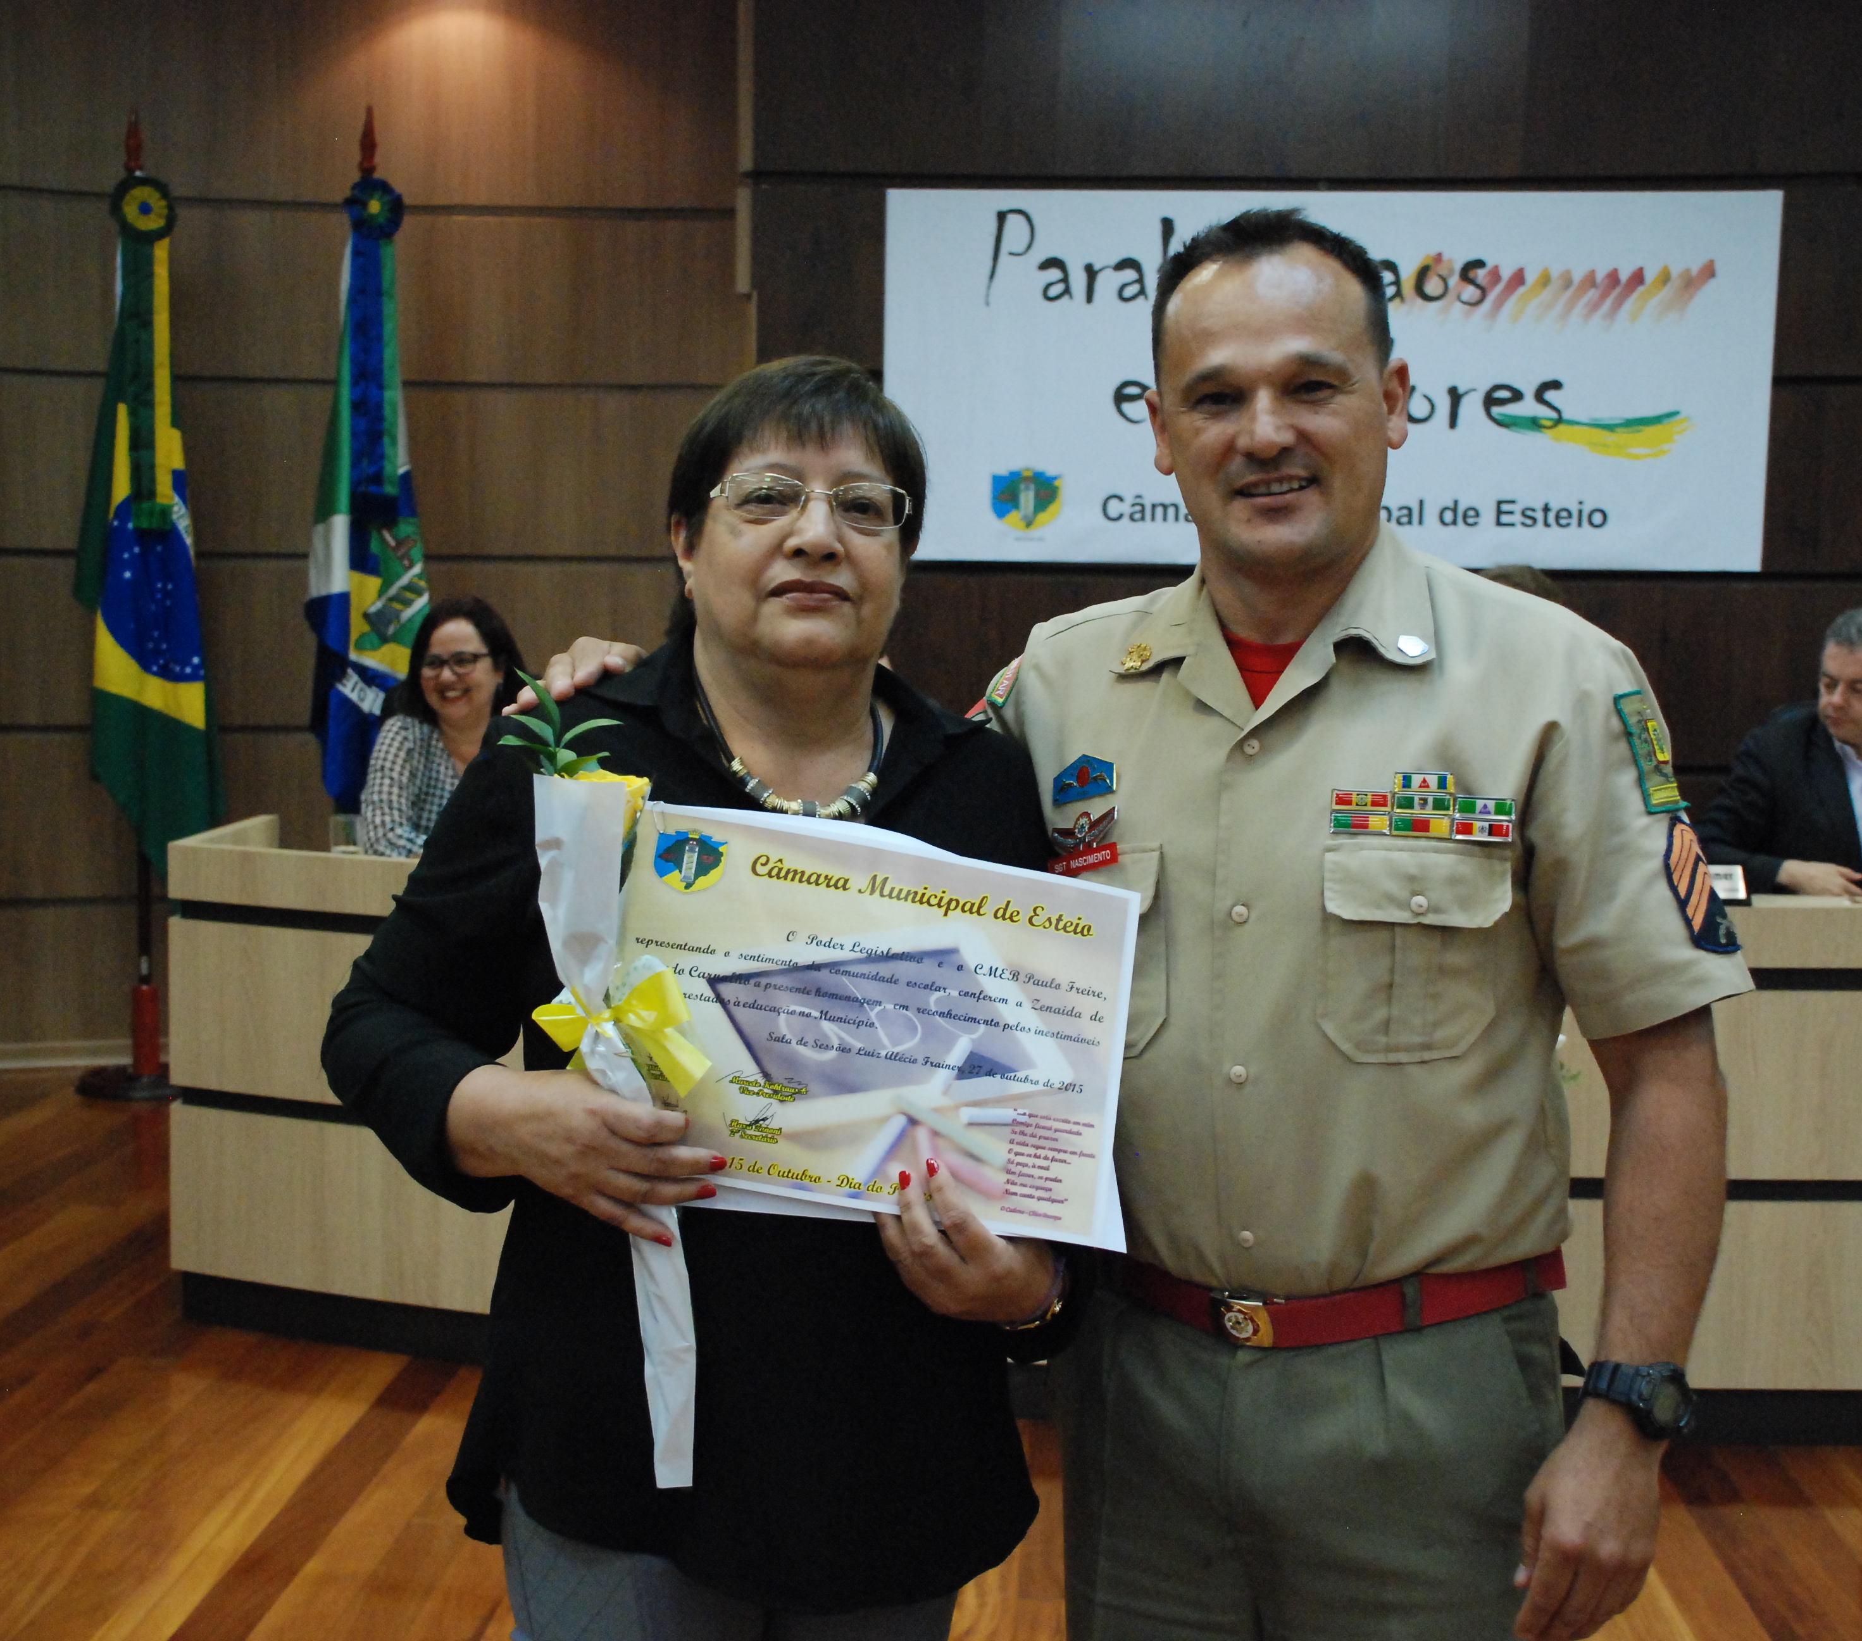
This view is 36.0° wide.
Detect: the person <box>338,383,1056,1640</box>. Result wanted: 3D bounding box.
[{"bbox_3d":[-0.160,0.481,1.913,0.500,1.580,0.430,1,4,-2],"label":"person"}]

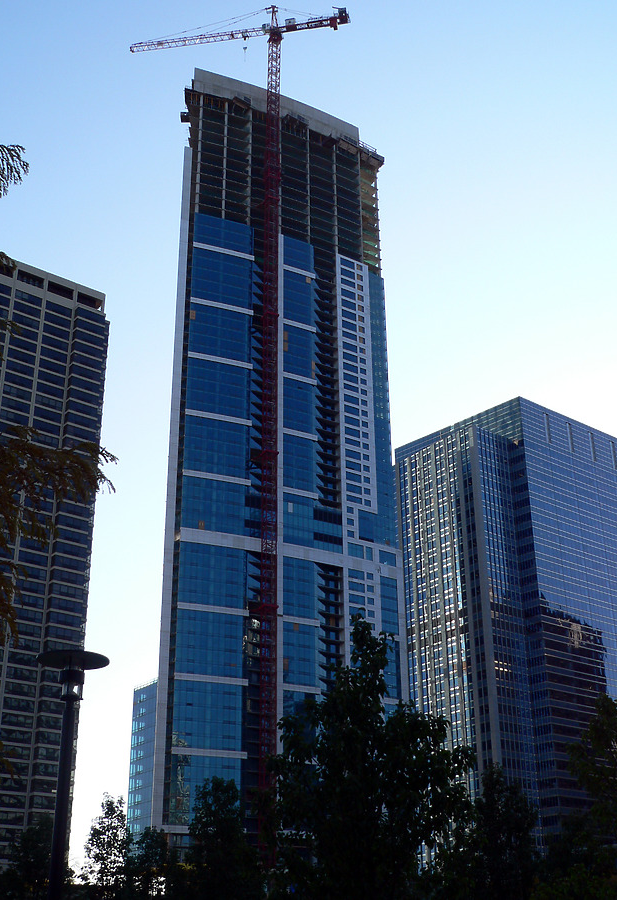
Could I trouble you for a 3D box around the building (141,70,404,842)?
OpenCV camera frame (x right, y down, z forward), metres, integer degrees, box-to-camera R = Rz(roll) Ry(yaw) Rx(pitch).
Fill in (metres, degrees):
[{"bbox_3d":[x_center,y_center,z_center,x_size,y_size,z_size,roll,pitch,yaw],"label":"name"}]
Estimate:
[{"bbox_3d":[-9.800,1.170,280.630,61.000,206.000,27.000,13,-28,-27],"label":"building"}]

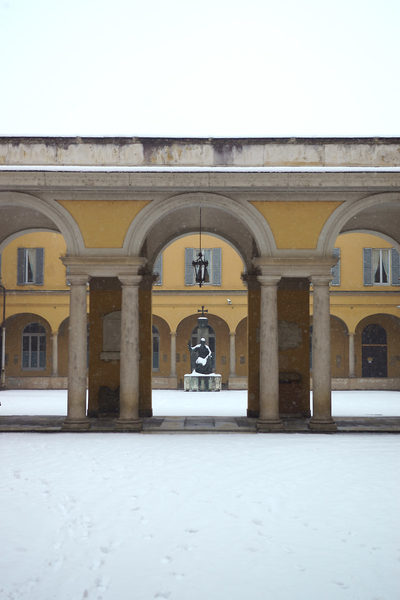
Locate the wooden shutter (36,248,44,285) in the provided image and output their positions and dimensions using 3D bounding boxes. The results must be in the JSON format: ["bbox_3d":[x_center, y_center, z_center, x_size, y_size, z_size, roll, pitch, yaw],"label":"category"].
[{"bbox_3d":[-9.039,-1.867,49.064,0.436,2.104,0.060,0,-4,0],"label":"wooden shutter"}]

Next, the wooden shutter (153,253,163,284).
[{"bbox_3d":[-2.377,-1.867,49.066,0.509,2.104,0.060,0,-4,0],"label":"wooden shutter"}]

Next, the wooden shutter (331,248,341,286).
[{"bbox_3d":[7.269,-1.744,46.117,0.458,2.005,0.060,0,-4,0],"label":"wooden shutter"}]

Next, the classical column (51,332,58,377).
[{"bbox_3d":[-8.180,3.068,49.033,0.360,2.560,0.360,0,-4,0],"label":"classical column"}]

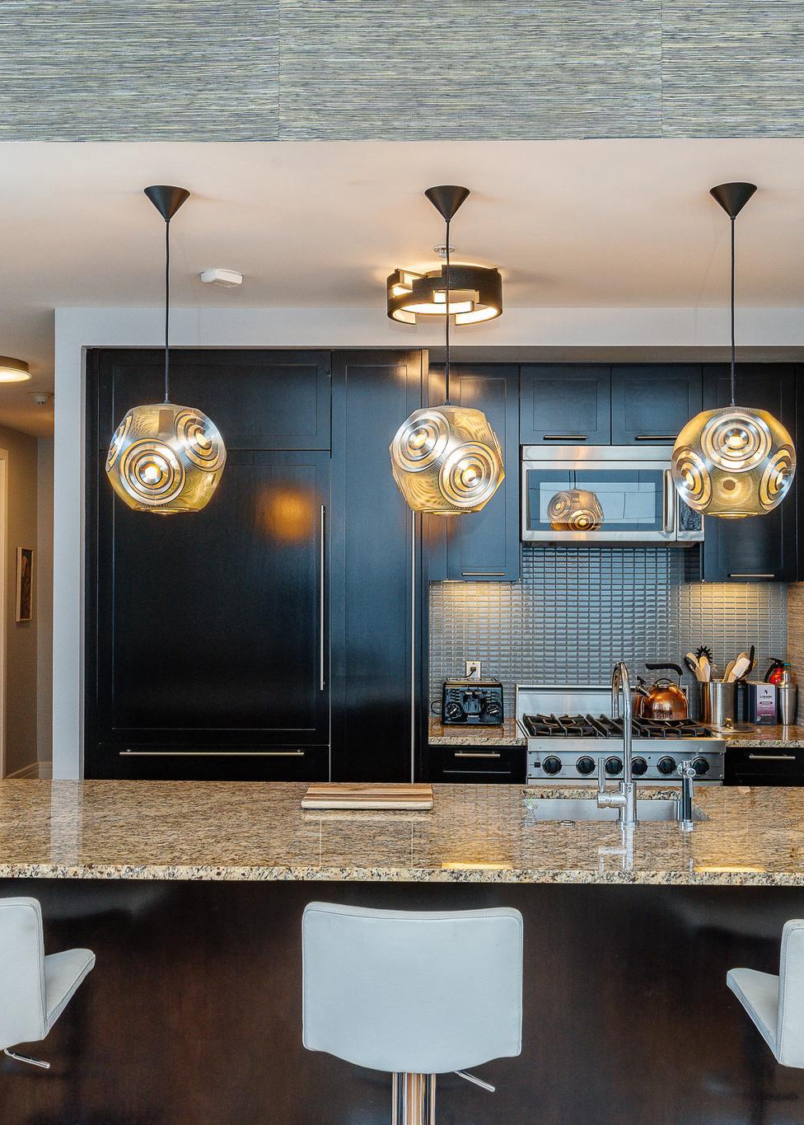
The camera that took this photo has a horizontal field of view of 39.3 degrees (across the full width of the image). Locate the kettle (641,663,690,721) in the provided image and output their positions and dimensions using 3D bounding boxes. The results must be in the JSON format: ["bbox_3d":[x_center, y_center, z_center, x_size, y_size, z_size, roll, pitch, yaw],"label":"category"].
[{"bbox_3d":[1.125,0.556,4.827,0.215,0.242,0.200,0,-1,-15],"label":"kettle"}]

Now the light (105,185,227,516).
[{"bbox_3d":[-0.647,-0.579,3.095,0.324,0.893,0.320,0,-1,1],"label":"light"}]

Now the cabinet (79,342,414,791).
[{"bbox_3d":[-0.580,0.383,4.786,1.370,2.464,0.605,0,-1,1],"label":"cabinet"}]

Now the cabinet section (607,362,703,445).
[{"bbox_3d":[1.069,-0.657,4.860,0.380,0.339,0.323,0,-1,1],"label":"cabinet section"}]

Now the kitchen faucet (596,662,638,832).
[{"bbox_3d":[0.556,0.469,2.956,0.105,0.412,0.250,0,-1,1],"label":"kitchen faucet"}]

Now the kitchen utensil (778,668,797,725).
[{"bbox_3d":[1.673,0.588,4.893,0.085,0.238,0.085,0,-1,1],"label":"kitchen utensil"}]

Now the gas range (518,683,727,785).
[{"bbox_3d":[0.871,1.084,4.666,0.761,1.072,0.720,0,-1,1],"label":"gas range"}]

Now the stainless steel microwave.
[{"bbox_3d":[0.889,-0.287,4.877,0.757,0.401,0.380,0,-1,1],"label":"stainless steel microwave"}]

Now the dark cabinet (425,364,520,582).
[{"bbox_3d":[0.311,-0.371,4.895,0.380,0.915,0.370,0,-1,1],"label":"dark cabinet"}]

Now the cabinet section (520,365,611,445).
[{"bbox_3d":[0.689,-0.659,4.869,0.382,0.339,0.323,0,-1,1],"label":"cabinet section"}]

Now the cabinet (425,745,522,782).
[{"bbox_3d":[0.304,1.155,4.748,0.385,0.850,0.620,0,-1,1],"label":"cabinet"}]

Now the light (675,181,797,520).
[{"bbox_3d":[0.907,-0.575,3.067,0.335,0.890,0.335,0,-1,1],"label":"light"}]

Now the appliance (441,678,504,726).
[{"bbox_3d":[0.309,0.614,4.945,0.267,0.187,0.220,0,-1,1],"label":"appliance"}]

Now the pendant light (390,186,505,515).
[{"bbox_3d":[0.127,-0.577,3.075,0.312,0.890,0.315,0,-1,1],"label":"pendant light"}]

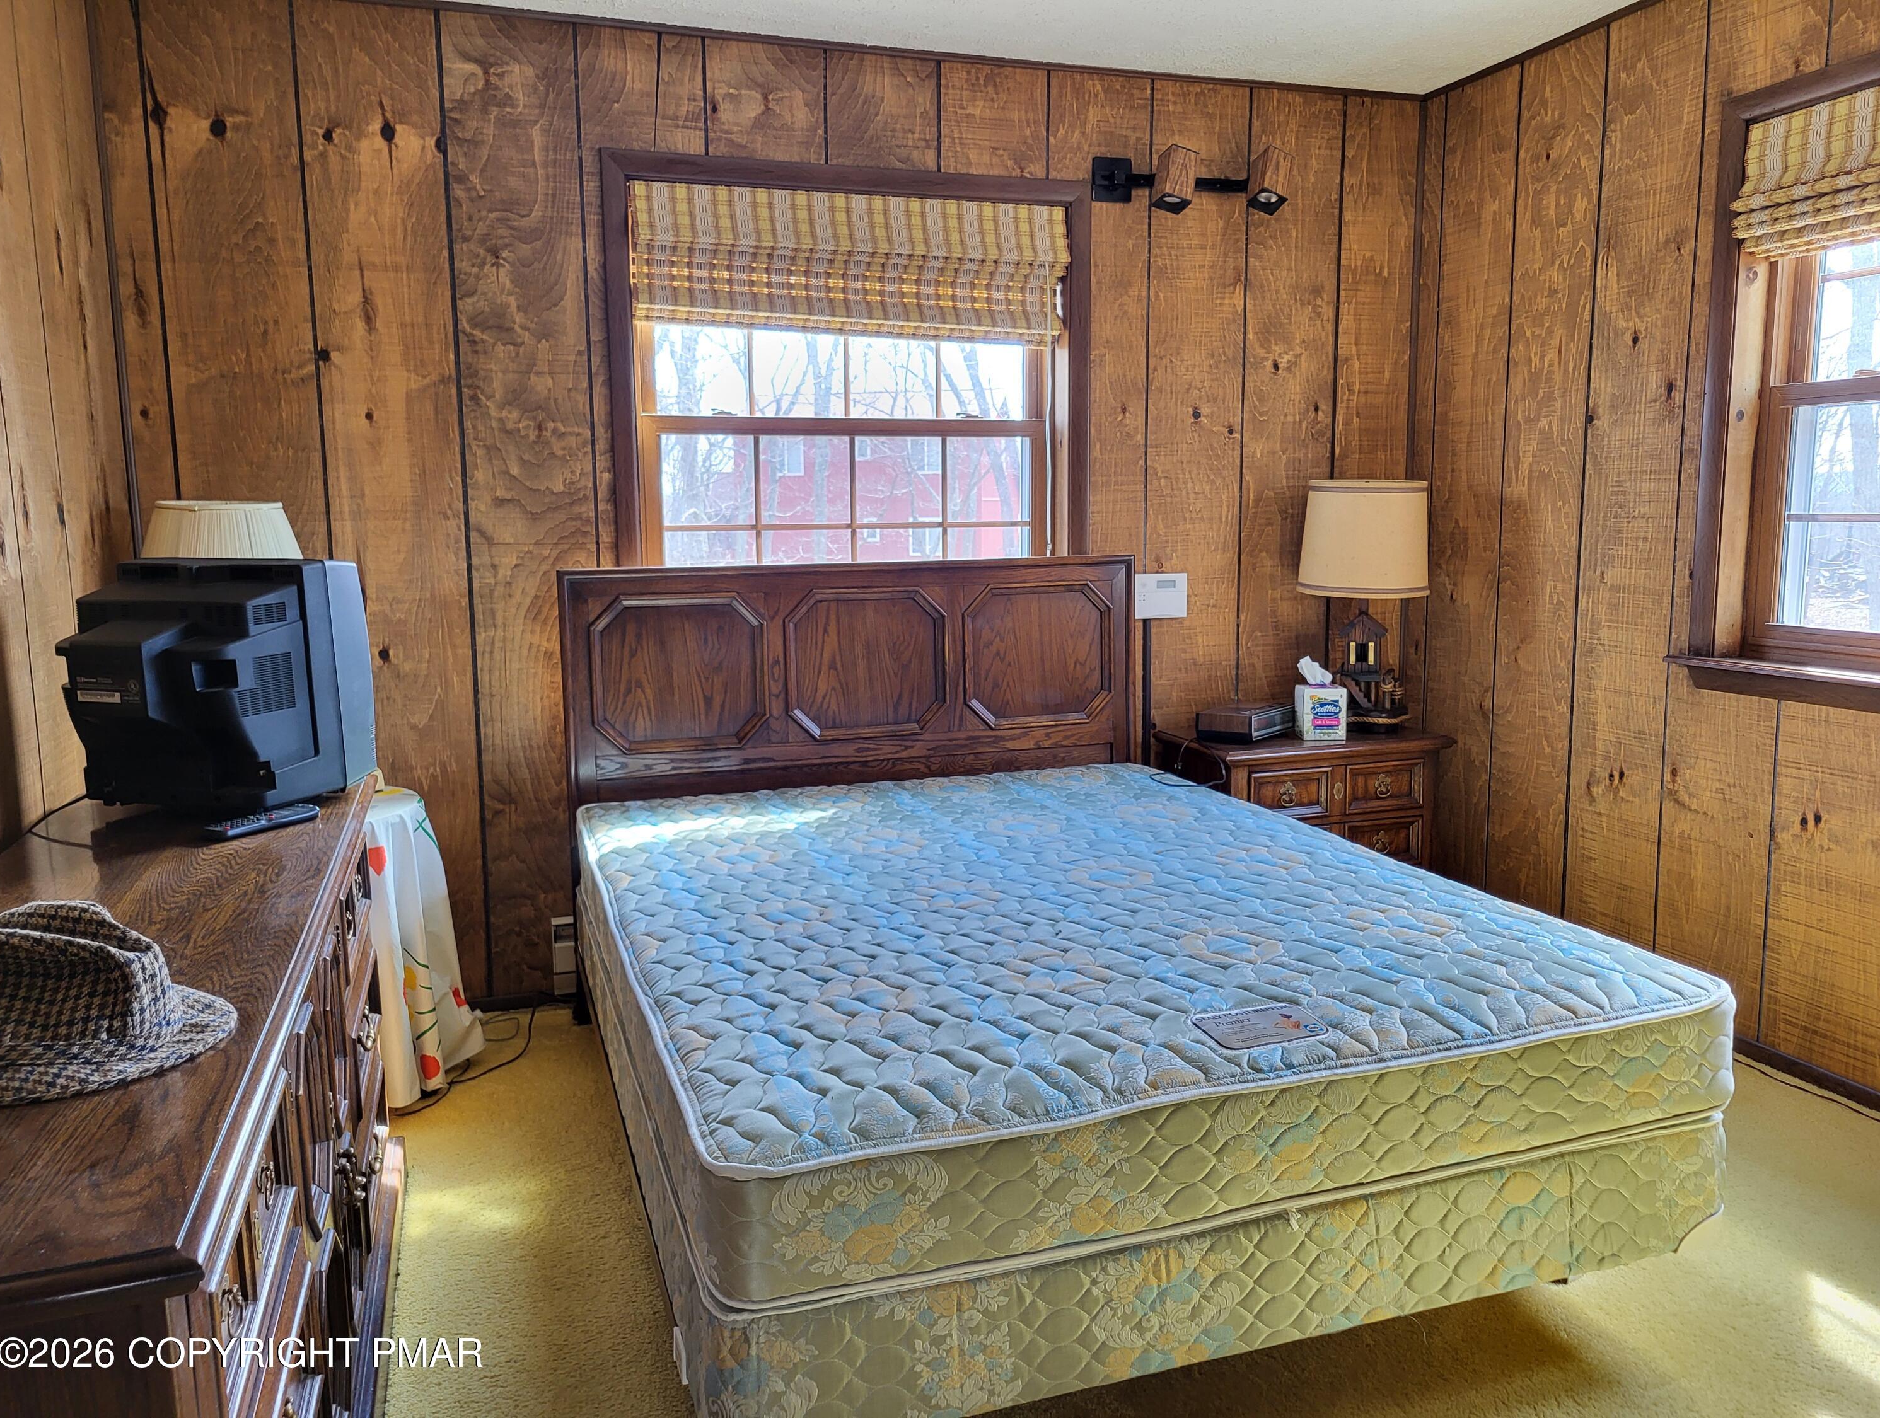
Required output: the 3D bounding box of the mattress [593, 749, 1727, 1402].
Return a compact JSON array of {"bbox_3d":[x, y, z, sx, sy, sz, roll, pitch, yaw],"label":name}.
[{"bbox_3d":[0.139,0.492,2.728,1.500,0.351,2.030,-3,9,-18],"label":"mattress"}]

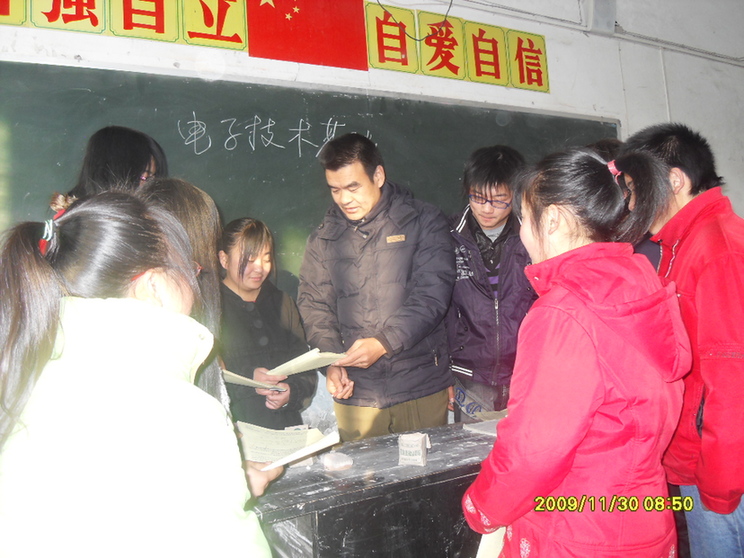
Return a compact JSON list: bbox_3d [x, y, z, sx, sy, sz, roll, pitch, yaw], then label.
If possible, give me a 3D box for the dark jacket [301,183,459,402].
[{"bbox_3d":[0.014,0.043,1.920,0.530,0.720,0.400,-6,-4,24],"label":"dark jacket"}]

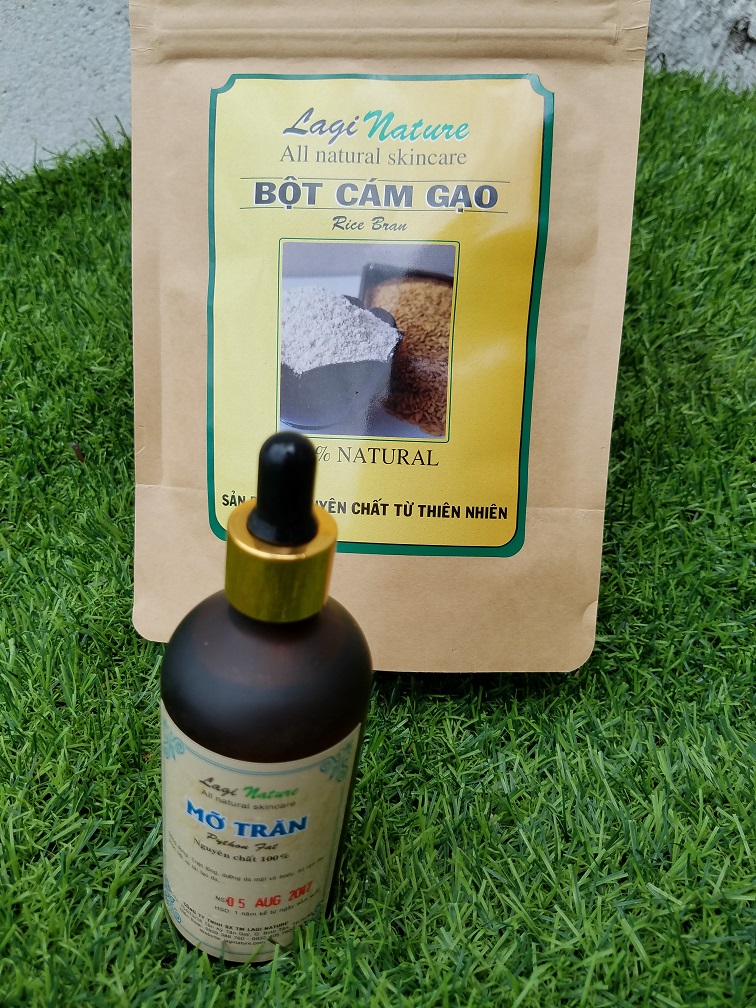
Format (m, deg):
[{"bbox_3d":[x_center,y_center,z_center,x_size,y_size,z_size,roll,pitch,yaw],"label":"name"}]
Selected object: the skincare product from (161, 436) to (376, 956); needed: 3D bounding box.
[{"bbox_3d":[-0.024,0.040,0.164,0.045,0.147,0.045,9,33,-2],"label":"skincare product"}]

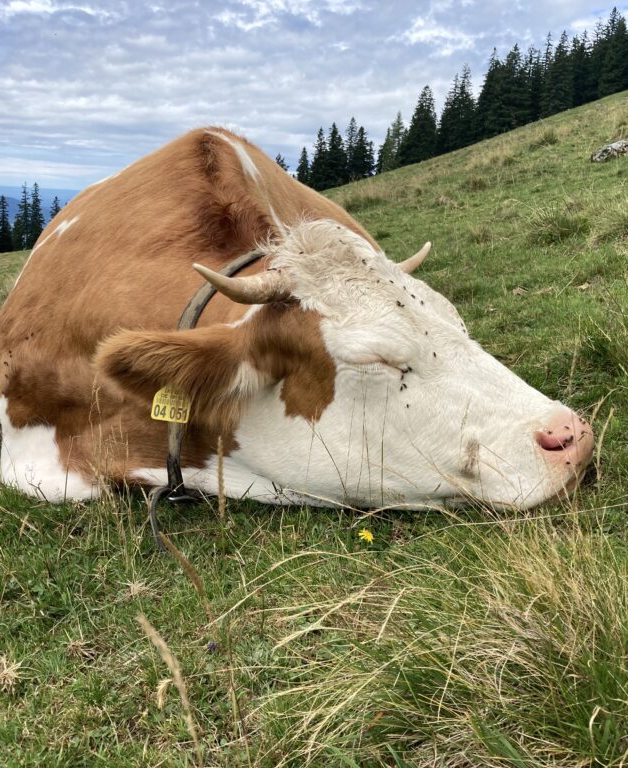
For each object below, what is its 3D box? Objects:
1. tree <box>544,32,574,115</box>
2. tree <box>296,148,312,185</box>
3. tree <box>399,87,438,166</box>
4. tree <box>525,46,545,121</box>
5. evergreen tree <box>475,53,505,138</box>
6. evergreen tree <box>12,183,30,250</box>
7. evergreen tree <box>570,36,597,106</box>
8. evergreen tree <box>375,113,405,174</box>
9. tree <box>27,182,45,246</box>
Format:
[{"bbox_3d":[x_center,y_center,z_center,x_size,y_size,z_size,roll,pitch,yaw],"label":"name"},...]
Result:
[{"bbox_3d":[52.758,-66.411,178.000,5.873,17.059,5.873,3,13,0],"label":"tree"},{"bbox_3d":[-2.546,-57.994,222.000,4.154,10.904,4.154,3,13,0],"label":"tree"},{"bbox_3d":[23.718,-58.348,188.000,8.699,17.397,8.699,3,13,0],"label":"tree"},{"bbox_3d":[48.982,-66.220,184.000,4.000,16.422,4.000,3,13,0],"label":"tree"},{"bbox_3d":[38.986,-64.196,184.000,6.149,18.571,6.149,3,13,0],"label":"evergreen tree"},{"bbox_3d":[-78.395,-44.809,222.000,4.622,17.891,4.622,3,13,0],"label":"evergreen tree"},{"bbox_3d":[29.881,-34.613,92.000,2.743,7.270,2.743,3,13,0],"label":"evergreen tree"},{"bbox_3d":[18.656,-58.713,202.000,6.549,14.316,6.549,3,13,0],"label":"evergreen tree"},{"bbox_3d":[-77.866,-47.158,232.212,5.046,18.170,5.046,-1,14,-18],"label":"tree"}]

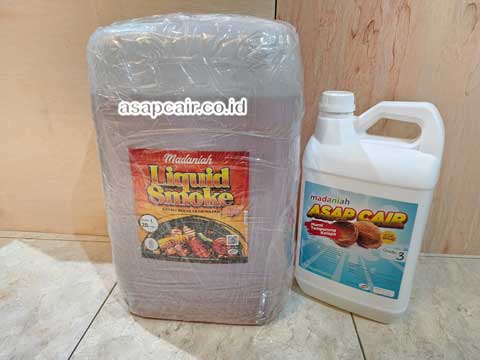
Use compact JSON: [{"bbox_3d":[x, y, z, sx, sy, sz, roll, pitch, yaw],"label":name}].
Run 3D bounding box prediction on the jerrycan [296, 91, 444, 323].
[{"bbox_3d":[0.196,0.036,0.497,0.172,0.326,0.130,12,26,29],"label":"jerrycan"}]

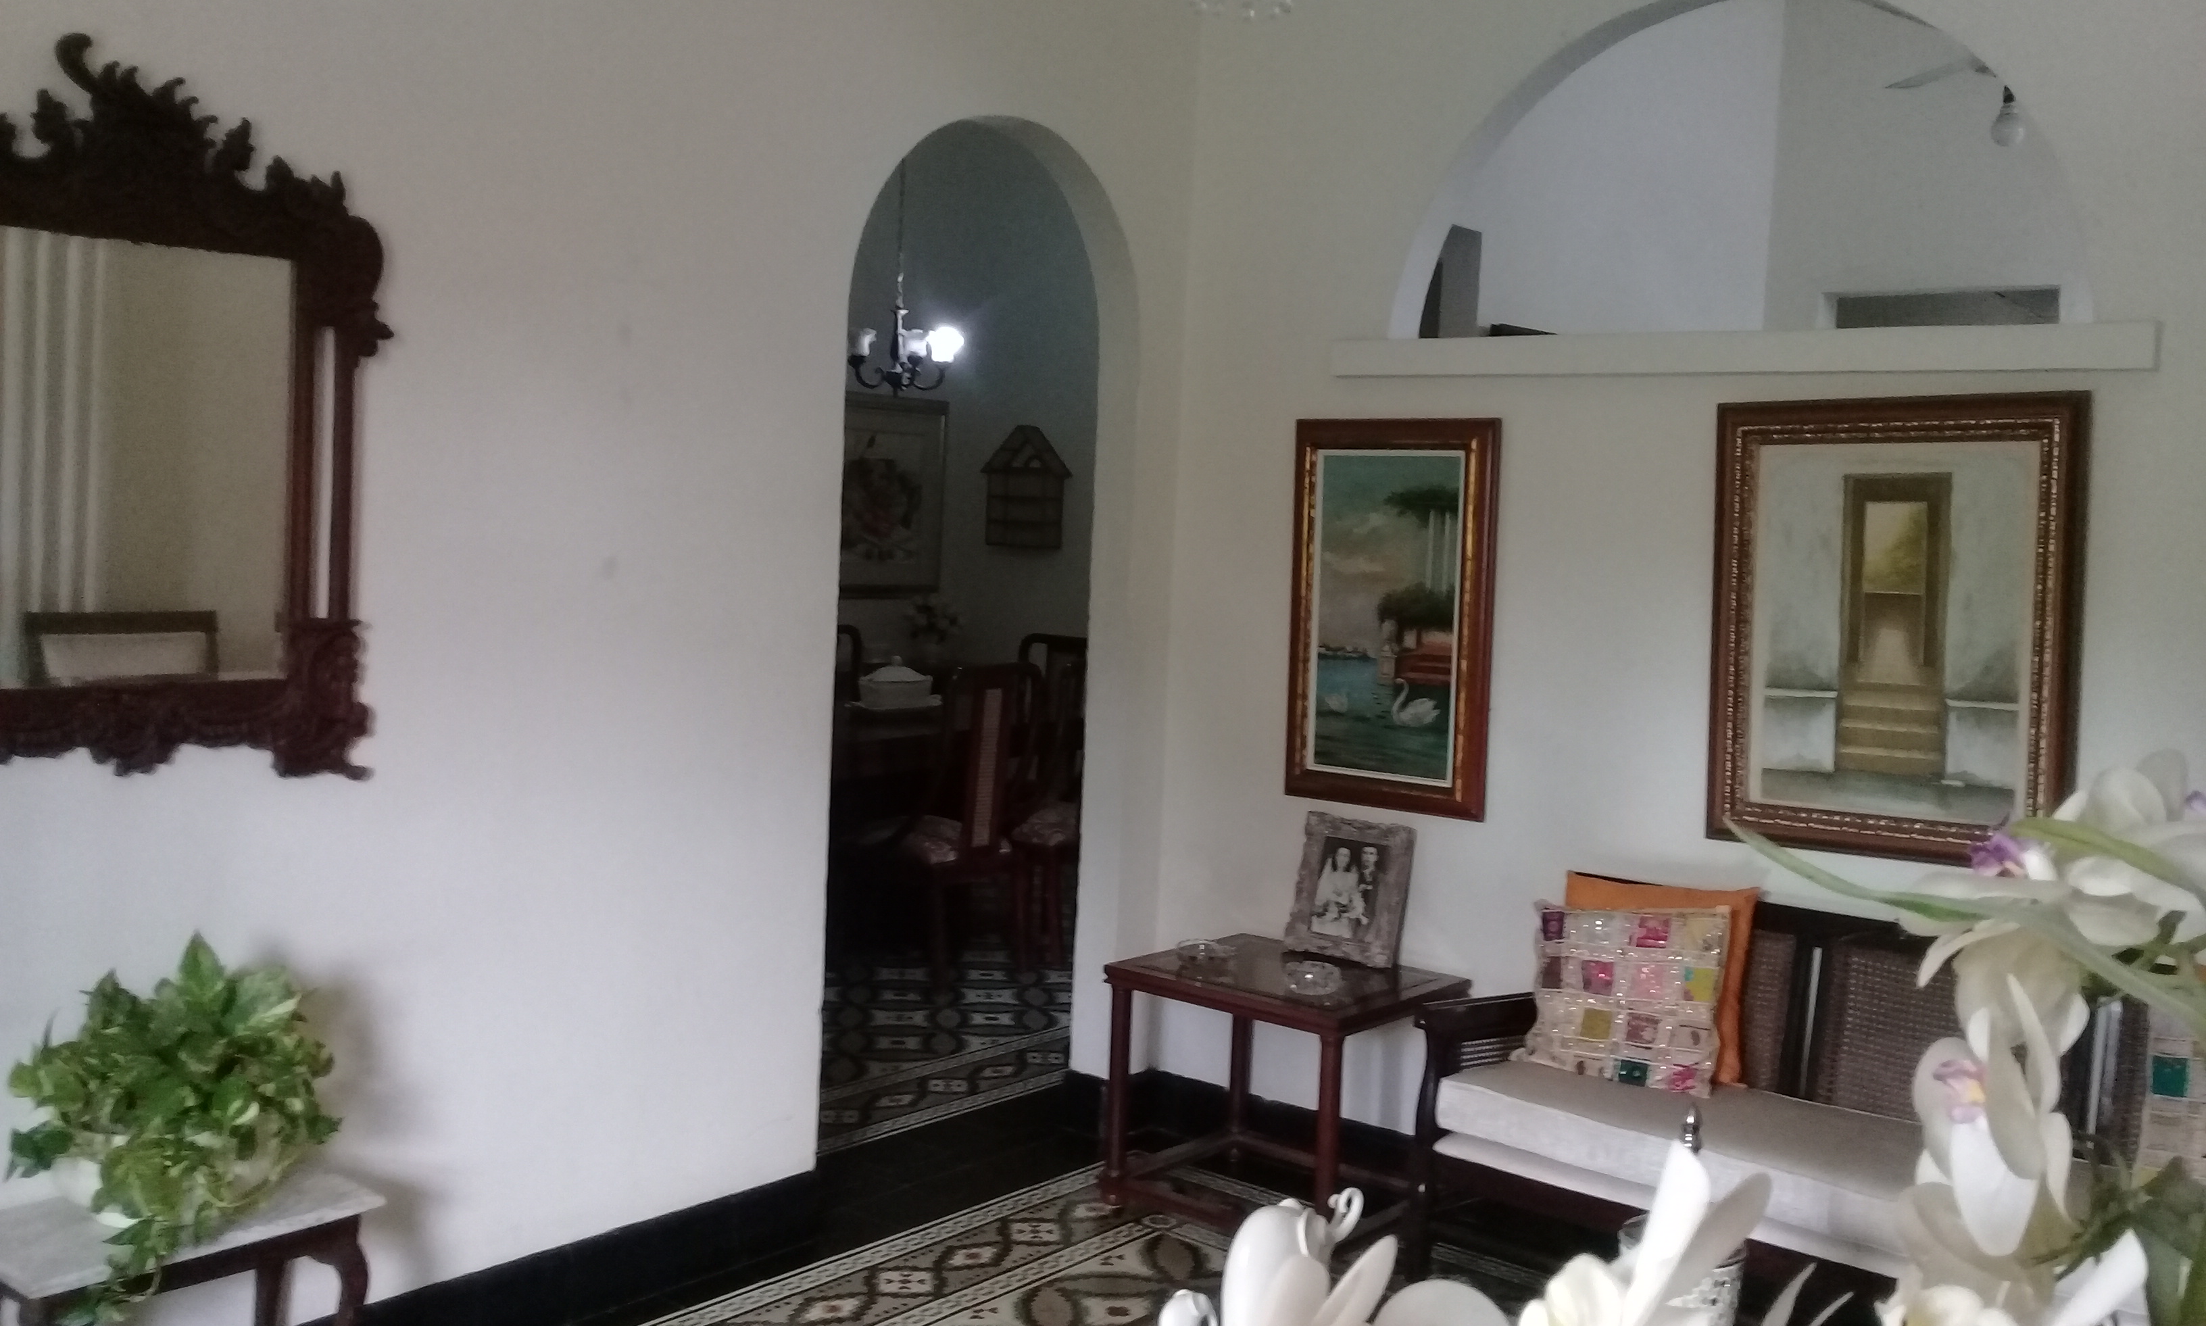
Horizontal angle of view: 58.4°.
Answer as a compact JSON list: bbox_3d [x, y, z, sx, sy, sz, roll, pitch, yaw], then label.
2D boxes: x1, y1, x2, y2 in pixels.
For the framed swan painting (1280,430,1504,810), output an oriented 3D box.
[{"bbox_3d":[0.660,-0.108,4.544,0.530,0.900,0.040,6,7,38],"label":"framed swan painting"}]

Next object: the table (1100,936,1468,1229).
[{"bbox_3d":[0.402,0.971,4.453,0.645,0.550,0.535,6,5,38],"label":"table"}]

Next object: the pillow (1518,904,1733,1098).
[{"bbox_3d":[1.051,0.662,4.007,0.400,0.370,0.125,6,-9,38],"label":"pillow"}]

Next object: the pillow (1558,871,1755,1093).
[{"bbox_3d":[1.127,0.636,4.087,0.405,0.400,0.120,6,-7,38],"label":"pillow"}]

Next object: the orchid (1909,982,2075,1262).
[{"bbox_3d":[0.310,0.160,0.690,0.050,0.088,0.060,0,5,-37],"label":"orchid"}]

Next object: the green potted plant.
[{"bbox_3d":[-1.345,0.631,2.872,0.380,0.450,0.460,6,5,38],"label":"green potted plant"}]

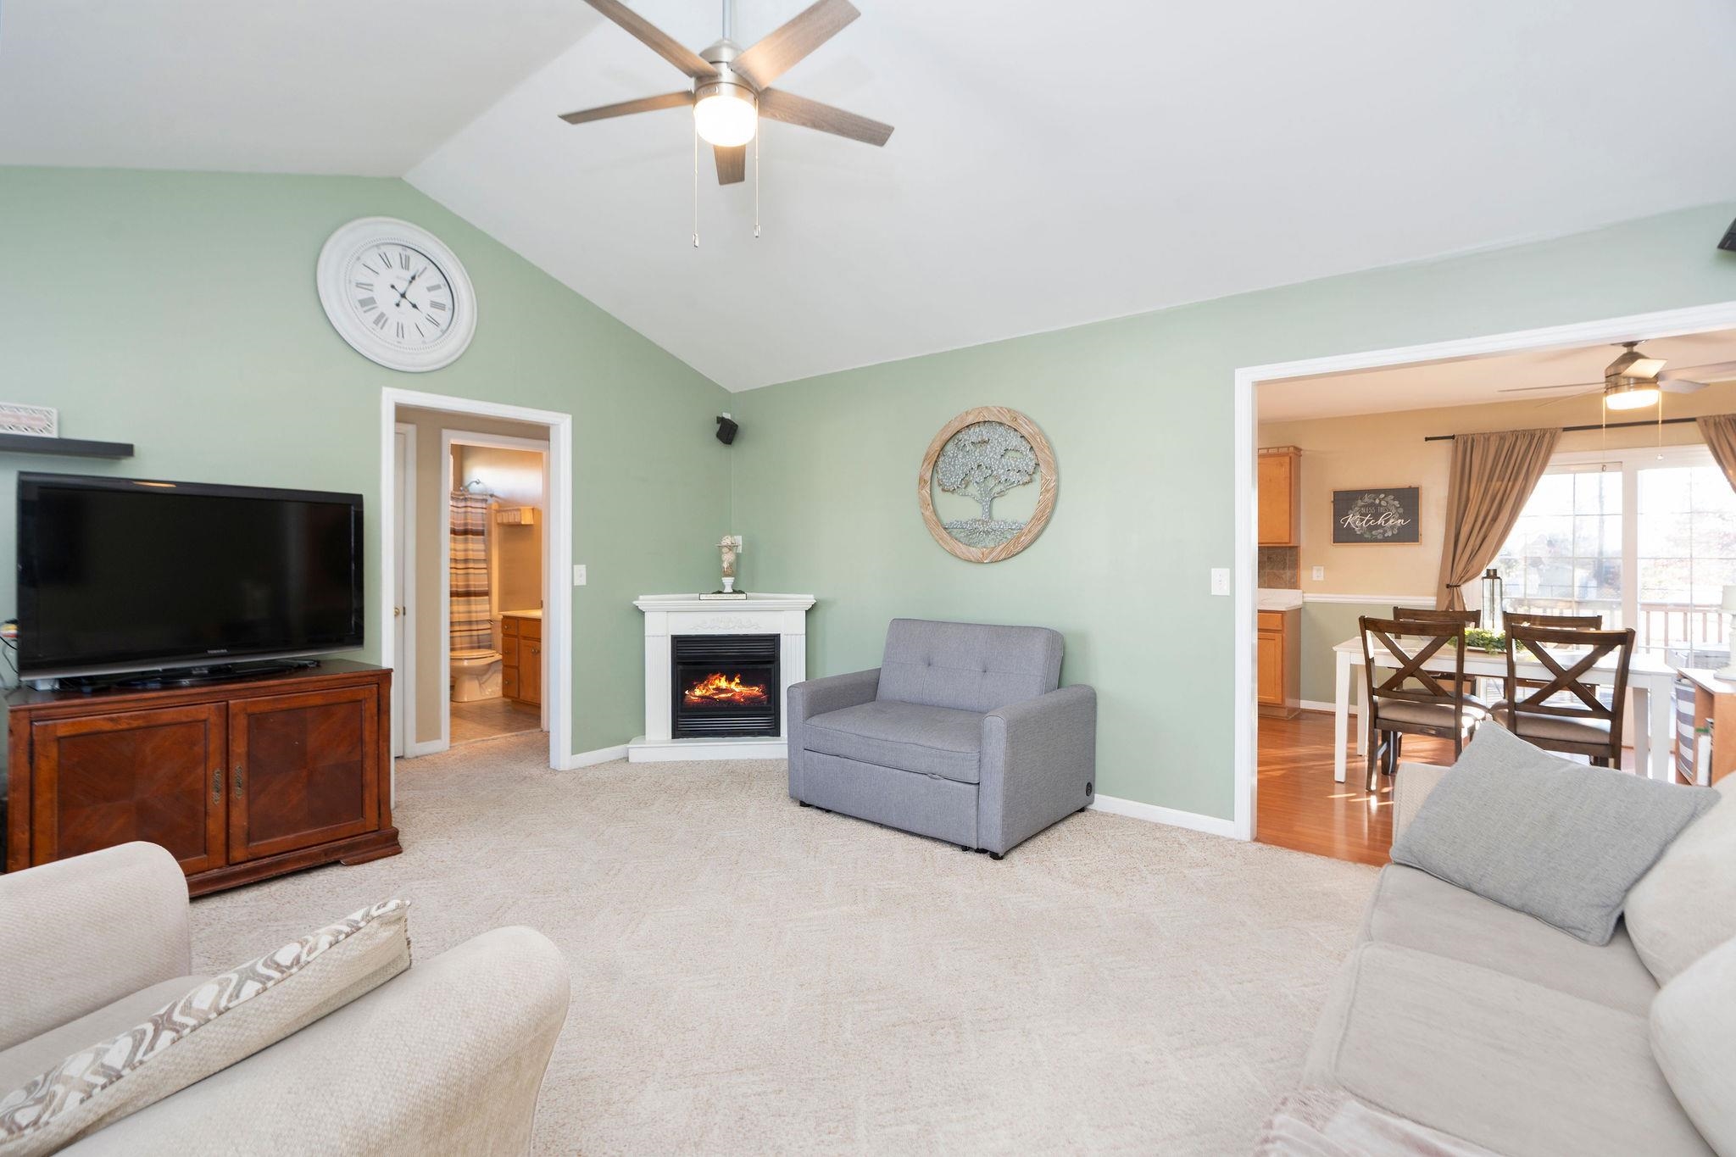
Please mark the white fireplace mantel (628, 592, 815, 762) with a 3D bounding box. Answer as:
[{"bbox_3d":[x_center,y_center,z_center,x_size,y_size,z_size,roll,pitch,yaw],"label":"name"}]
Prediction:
[{"bbox_3d":[-0.940,0.615,5.168,1.170,1.030,0.690,0,1,-7],"label":"white fireplace mantel"}]

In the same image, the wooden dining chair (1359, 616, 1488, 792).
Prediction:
[{"bbox_3d":[3.069,0.692,4.257,0.540,0.955,0.460,-1,2,-44],"label":"wooden dining chair"}]

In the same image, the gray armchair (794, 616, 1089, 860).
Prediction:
[{"bbox_3d":[0.359,0.706,3.911,1.240,0.910,0.870,1,2,38],"label":"gray armchair"}]

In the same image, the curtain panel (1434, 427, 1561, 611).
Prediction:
[{"bbox_3d":[4.627,0.010,5.701,0.700,2.150,0.120,1,1,38],"label":"curtain panel"}]

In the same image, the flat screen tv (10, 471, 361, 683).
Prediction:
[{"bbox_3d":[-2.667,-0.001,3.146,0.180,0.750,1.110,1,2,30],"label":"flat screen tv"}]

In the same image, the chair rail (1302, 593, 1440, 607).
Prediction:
[{"bbox_3d":[4.048,0.169,6.237,0.930,0.075,0.030,1,1,38],"label":"chair rail"}]

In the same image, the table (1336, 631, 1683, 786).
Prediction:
[{"bbox_3d":[3.457,0.788,4.304,1.365,0.765,0.920,1,1,41],"label":"table"}]

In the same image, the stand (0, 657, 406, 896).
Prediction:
[{"bbox_3d":[-2.598,0.791,3.054,0.590,0.780,1.140,1,2,38],"label":"stand"}]

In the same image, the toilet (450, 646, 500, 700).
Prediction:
[{"bbox_3d":[-3.523,0.716,6.964,0.430,0.730,0.700,1,1,38],"label":"toilet"}]

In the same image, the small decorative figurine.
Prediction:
[{"bbox_3d":[-0.897,-0.096,4.979,0.125,0.385,0.125,0,1,-5],"label":"small decorative figurine"}]

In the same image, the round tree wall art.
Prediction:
[{"bbox_3d":[0.632,-0.511,4.210,0.850,0.850,0.035,1,2,38],"label":"round tree wall art"}]

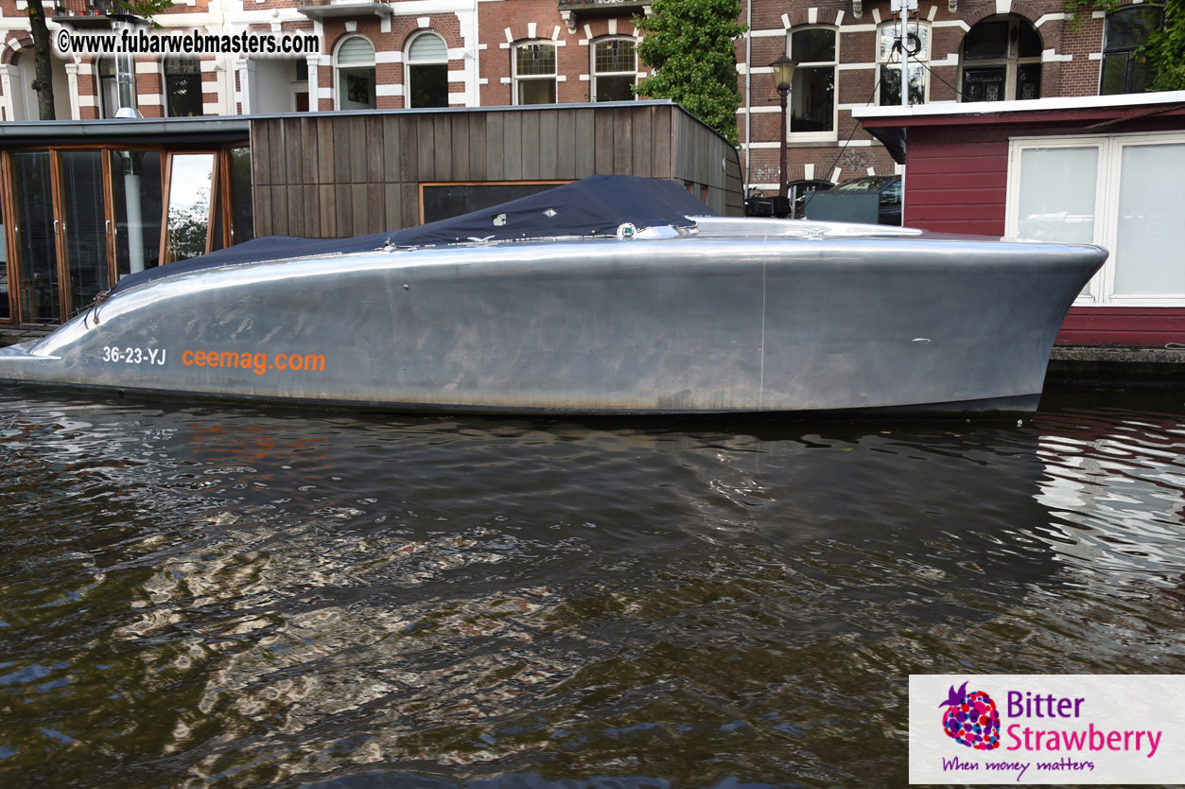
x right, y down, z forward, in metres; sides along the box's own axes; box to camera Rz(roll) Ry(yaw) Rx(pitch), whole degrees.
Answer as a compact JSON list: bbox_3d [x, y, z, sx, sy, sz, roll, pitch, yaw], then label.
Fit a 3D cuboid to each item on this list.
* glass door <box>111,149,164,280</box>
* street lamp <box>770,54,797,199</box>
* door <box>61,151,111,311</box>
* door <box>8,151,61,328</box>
[{"bbox_3d":[-5.436,-1.873,13.826,0.732,2.130,0.060,2,9,15],"label":"glass door"},{"bbox_3d":[4.052,-5.213,24.591,0.600,3.987,0.600,2,9,15],"label":"street lamp"},{"bbox_3d":[-6.141,-1.898,14.020,0.732,2.130,0.060,2,9,15],"label":"door"},{"bbox_3d":[-6.842,-1.923,14.212,0.724,2.130,0.060,2,9,15],"label":"door"}]

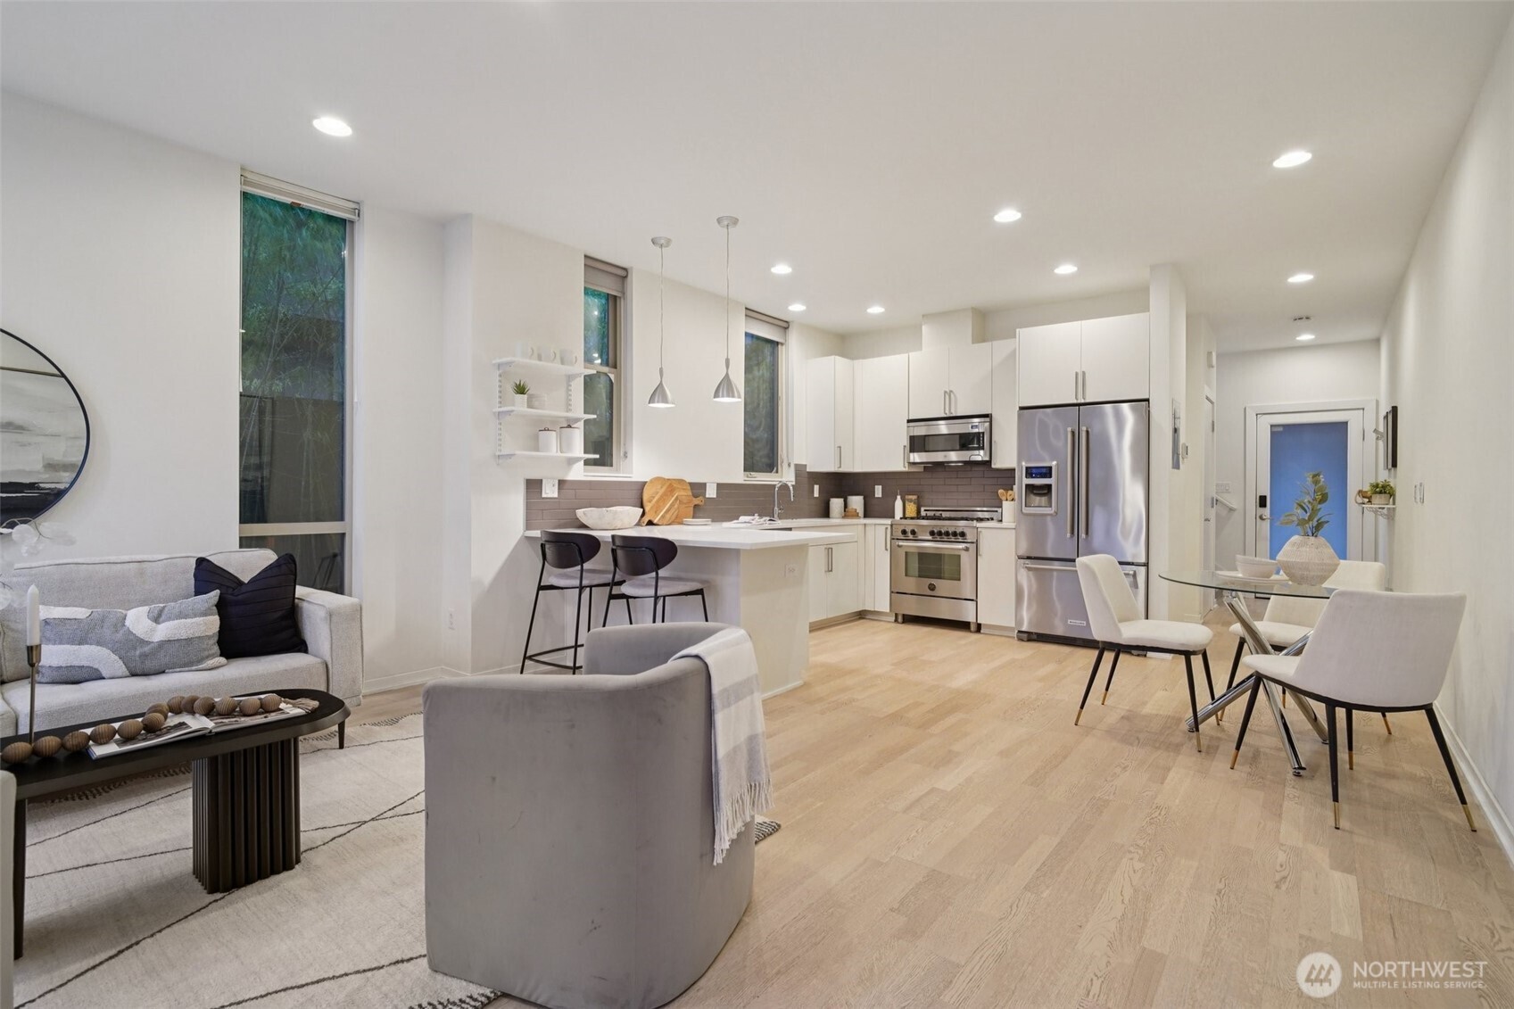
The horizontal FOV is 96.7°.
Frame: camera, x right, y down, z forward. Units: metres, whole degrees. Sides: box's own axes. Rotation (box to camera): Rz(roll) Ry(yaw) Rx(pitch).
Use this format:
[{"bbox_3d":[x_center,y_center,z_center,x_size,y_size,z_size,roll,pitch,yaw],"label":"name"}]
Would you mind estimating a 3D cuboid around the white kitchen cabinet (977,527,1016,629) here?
[{"bbox_3d":[2.102,0.590,5.588,0.300,0.800,0.600,1,1,40],"label":"white kitchen cabinet"}]

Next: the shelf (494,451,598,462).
[{"bbox_3d":[-1.275,-0.292,4.139,0.235,0.030,0.590,1,1,40],"label":"shelf"}]

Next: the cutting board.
[{"bbox_3d":[-0.635,-0.023,5.161,0.070,0.370,0.620,-9,-6,39],"label":"cutting board"}]

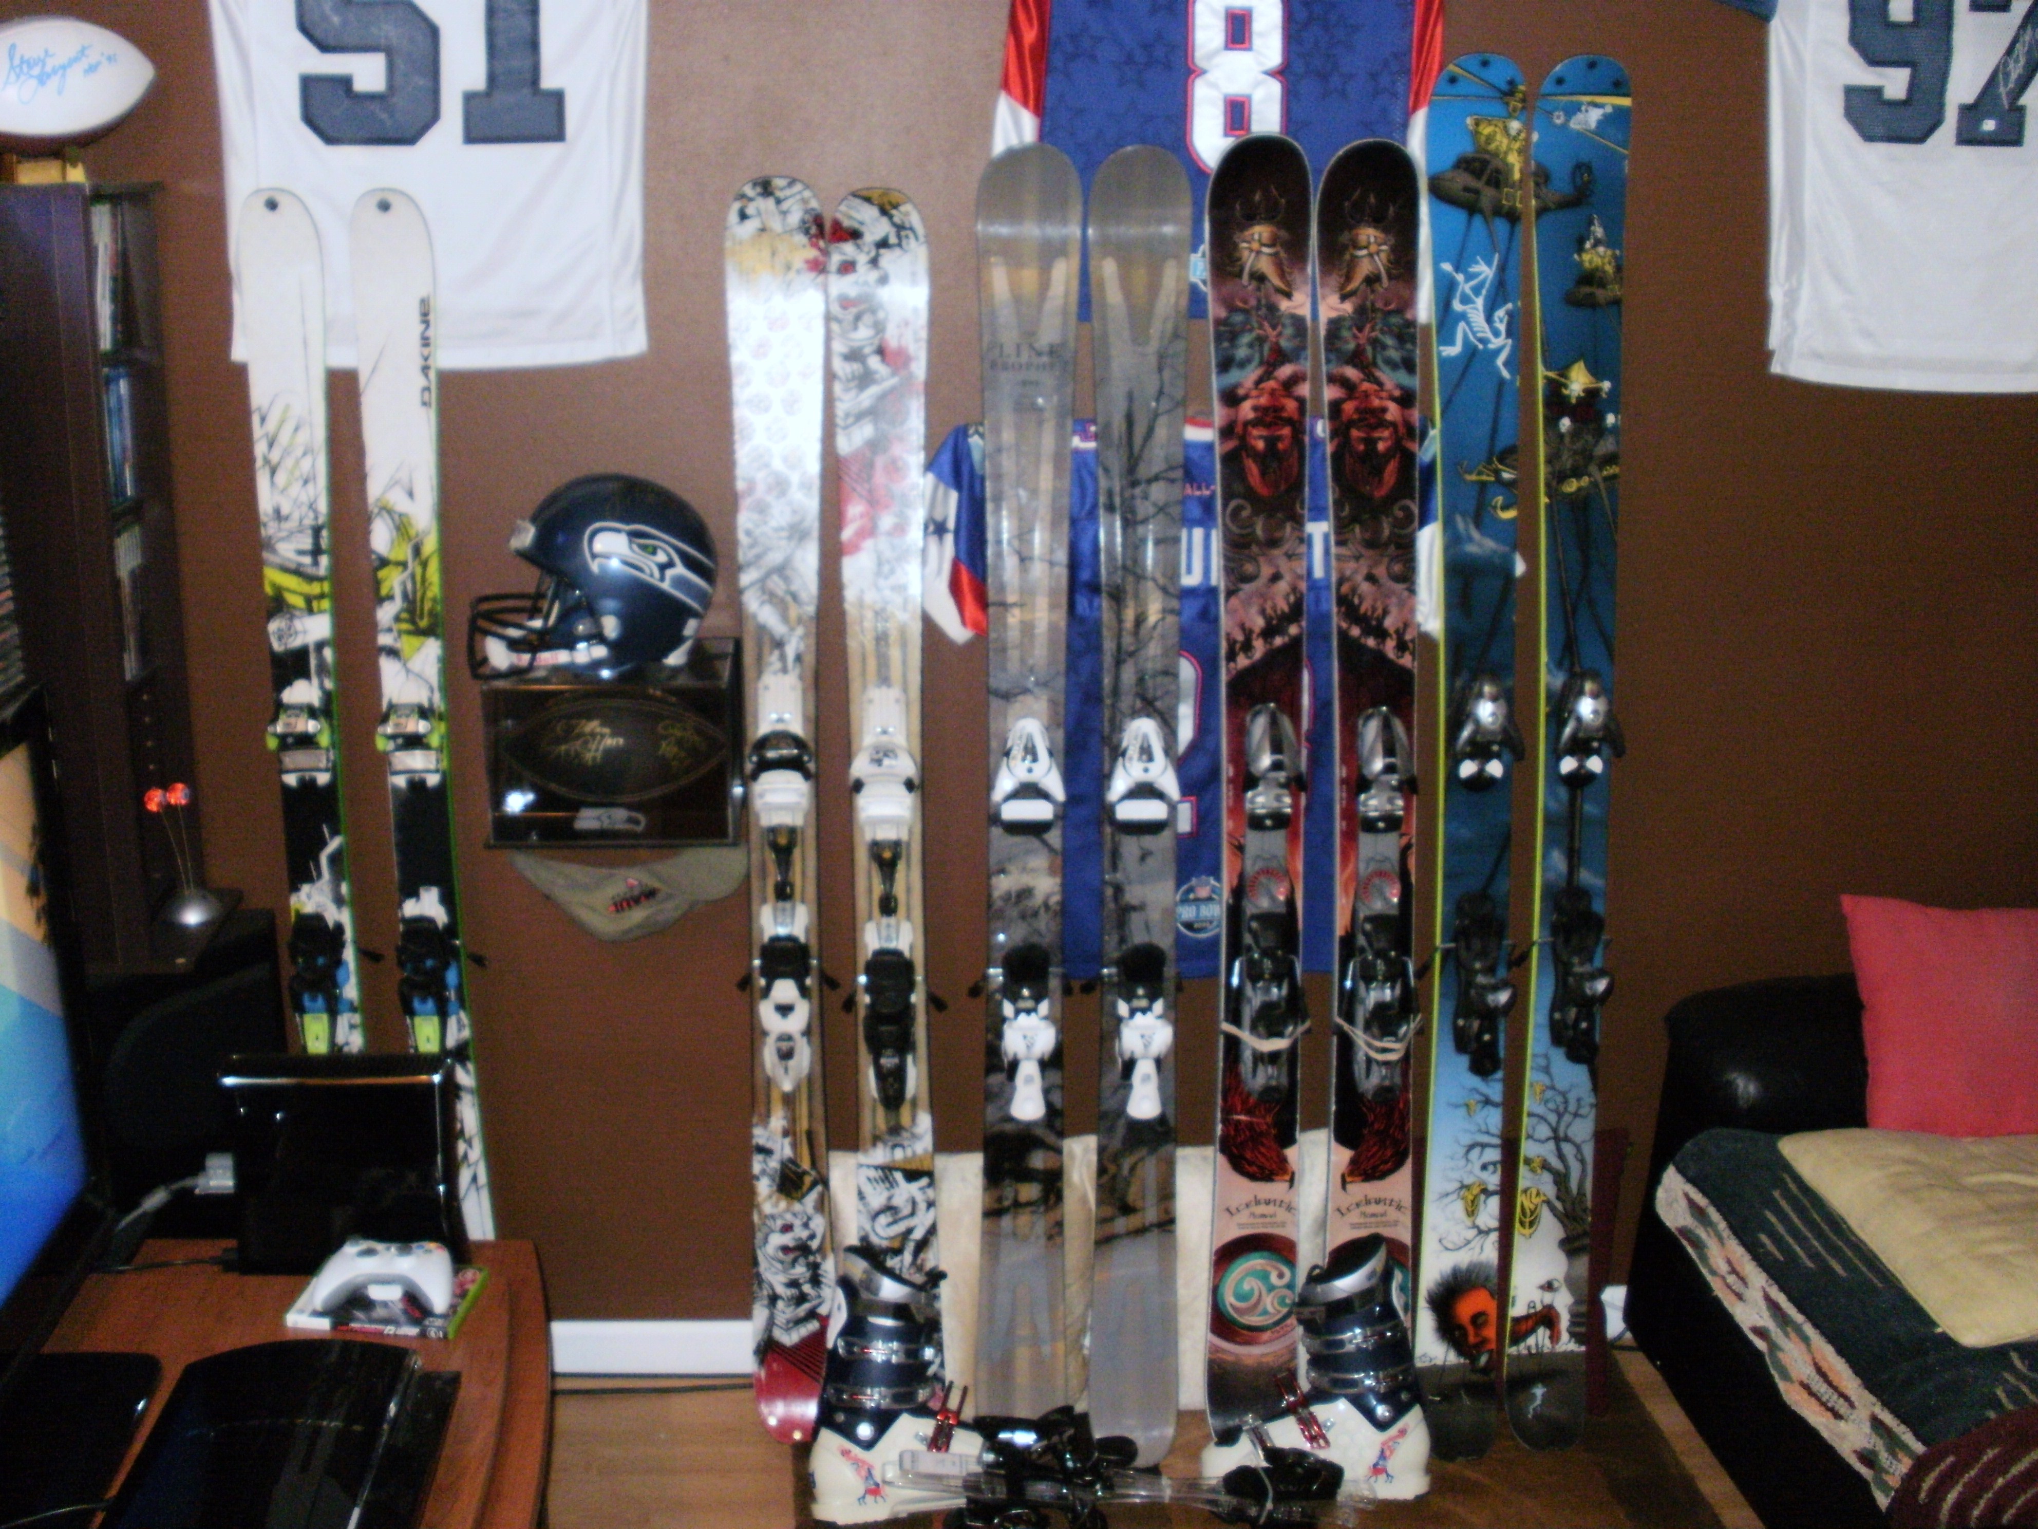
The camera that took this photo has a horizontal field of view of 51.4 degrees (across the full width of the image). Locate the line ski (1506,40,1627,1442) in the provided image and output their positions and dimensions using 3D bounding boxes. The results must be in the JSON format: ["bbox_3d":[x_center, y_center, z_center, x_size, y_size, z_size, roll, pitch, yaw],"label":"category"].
[{"bbox_3d":[0.729,0.022,2.840,0.130,1.880,0.110,0,6,-3],"label":"line ski"}]

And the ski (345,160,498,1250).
[{"bbox_3d":[-0.788,0.121,2.802,0.110,1.715,0.085,-1,8,-4],"label":"ski"}]

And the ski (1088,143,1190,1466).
[{"bbox_3d":[0.158,0.088,2.815,0.138,1.780,0.090,-1,5,-4],"label":"ski"}]

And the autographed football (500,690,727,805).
[{"bbox_3d":[-0.506,-0.022,2.660,0.282,0.162,0.162,-1,14,-4],"label":"autographed football"}]

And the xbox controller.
[{"bbox_3d":[-0.726,0.583,2.415,0.153,0.060,0.105,-1,14,-3],"label":"xbox controller"}]

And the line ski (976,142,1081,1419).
[{"bbox_3d":[0.009,0.086,2.816,0.138,1.781,0.090,0,6,-4],"label":"line ski"}]

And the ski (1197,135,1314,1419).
[{"bbox_3d":[0.324,0.076,2.831,0.140,1.793,0.090,-1,5,-4],"label":"ski"}]

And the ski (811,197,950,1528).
[{"bbox_3d":[-0.176,0.106,2.827,0.135,1.720,0.110,-1,7,-3],"label":"ski"}]

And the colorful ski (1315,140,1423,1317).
[{"bbox_3d":[0.473,0.078,2.837,0.140,1.789,0.090,-1,5,-4],"label":"colorful ski"}]

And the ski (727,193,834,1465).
[{"bbox_3d":[-0.313,0.098,2.838,0.135,1.720,0.110,0,8,-3],"label":"ski"}]

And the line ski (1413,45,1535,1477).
[{"bbox_3d":[0.603,0.025,2.830,0.130,1.880,0.110,-1,6,-3],"label":"line ski"}]

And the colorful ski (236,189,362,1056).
[{"bbox_3d":[-0.930,0.107,2.825,0.118,1.700,0.105,-1,9,-3],"label":"colorful ski"}]

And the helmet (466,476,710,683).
[{"bbox_3d":[-0.544,-0.239,2.710,0.318,0.262,0.235,-1,13,-3],"label":"helmet"}]

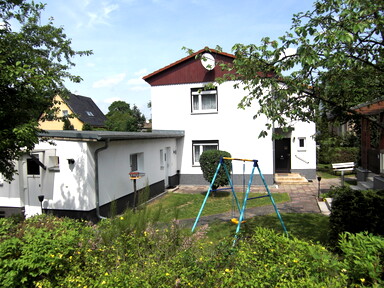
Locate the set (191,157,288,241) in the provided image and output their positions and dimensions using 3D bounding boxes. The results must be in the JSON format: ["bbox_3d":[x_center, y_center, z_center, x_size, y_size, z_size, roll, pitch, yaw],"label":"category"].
[{"bbox_3d":[1.229,1.384,8.156,1.650,2.020,1.700,-2,2,-30],"label":"set"}]

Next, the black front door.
[{"bbox_3d":[5.300,0.680,18.050,0.930,2.020,0.100,-1,1,15],"label":"black front door"}]

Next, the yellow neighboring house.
[{"bbox_3d":[-18.933,-2.641,50.431,7.800,9.200,9.400,-1,1,11],"label":"yellow neighboring house"}]

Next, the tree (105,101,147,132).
[{"bbox_3d":[-11.102,-2.798,52.027,6.800,9.000,6.800,-2,1,0],"label":"tree"}]

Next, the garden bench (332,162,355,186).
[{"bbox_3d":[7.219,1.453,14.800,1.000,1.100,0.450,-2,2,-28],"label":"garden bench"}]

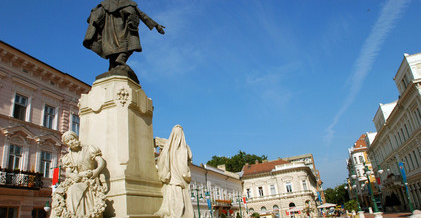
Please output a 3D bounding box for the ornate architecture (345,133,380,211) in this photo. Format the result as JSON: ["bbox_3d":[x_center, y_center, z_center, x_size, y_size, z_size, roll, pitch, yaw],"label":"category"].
[{"bbox_3d":[49.992,18.864,87.506,15.000,22.500,15.000,-13,-22,18],"label":"ornate architecture"}]

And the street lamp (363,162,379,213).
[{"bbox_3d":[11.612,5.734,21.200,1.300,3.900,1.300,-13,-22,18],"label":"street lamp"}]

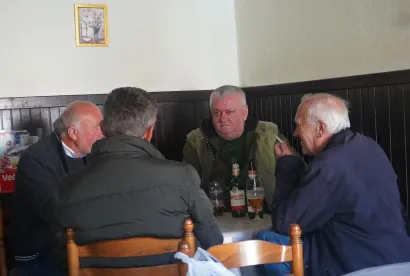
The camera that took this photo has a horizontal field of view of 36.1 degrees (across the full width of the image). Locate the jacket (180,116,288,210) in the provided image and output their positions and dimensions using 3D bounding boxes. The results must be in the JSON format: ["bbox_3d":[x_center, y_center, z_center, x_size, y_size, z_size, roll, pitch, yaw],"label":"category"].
[{"bbox_3d":[0.166,0.223,3.086,0.540,0.640,0.420,-2,2,6],"label":"jacket"}]

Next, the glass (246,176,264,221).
[{"bbox_3d":[0.213,0.255,2.697,0.075,0.185,0.075,-2,2,0],"label":"glass"}]

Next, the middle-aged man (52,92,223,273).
[{"bbox_3d":[-0.225,0.454,2.265,0.580,1.250,0.700,-2,2,11],"label":"middle-aged man"}]

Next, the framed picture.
[{"bbox_3d":[-0.596,-0.589,3.300,0.173,0.217,0.020,-3,2,-28],"label":"framed picture"}]

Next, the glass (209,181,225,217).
[{"bbox_3d":[0.049,0.267,2.837,0.072,0.160,0.072,-2,2,0],"label":"glass"}]

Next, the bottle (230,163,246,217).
[{"bbox_3d":[0.145,0.222,2.816,0.068,0.252,0.068,-2,2,0],"label":"bottle"}]

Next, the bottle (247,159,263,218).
[{"bbox_3d":[0.213,0.221,2.765,0.068,0.260,0.068,-2,2,0],"label":"bottle"}]

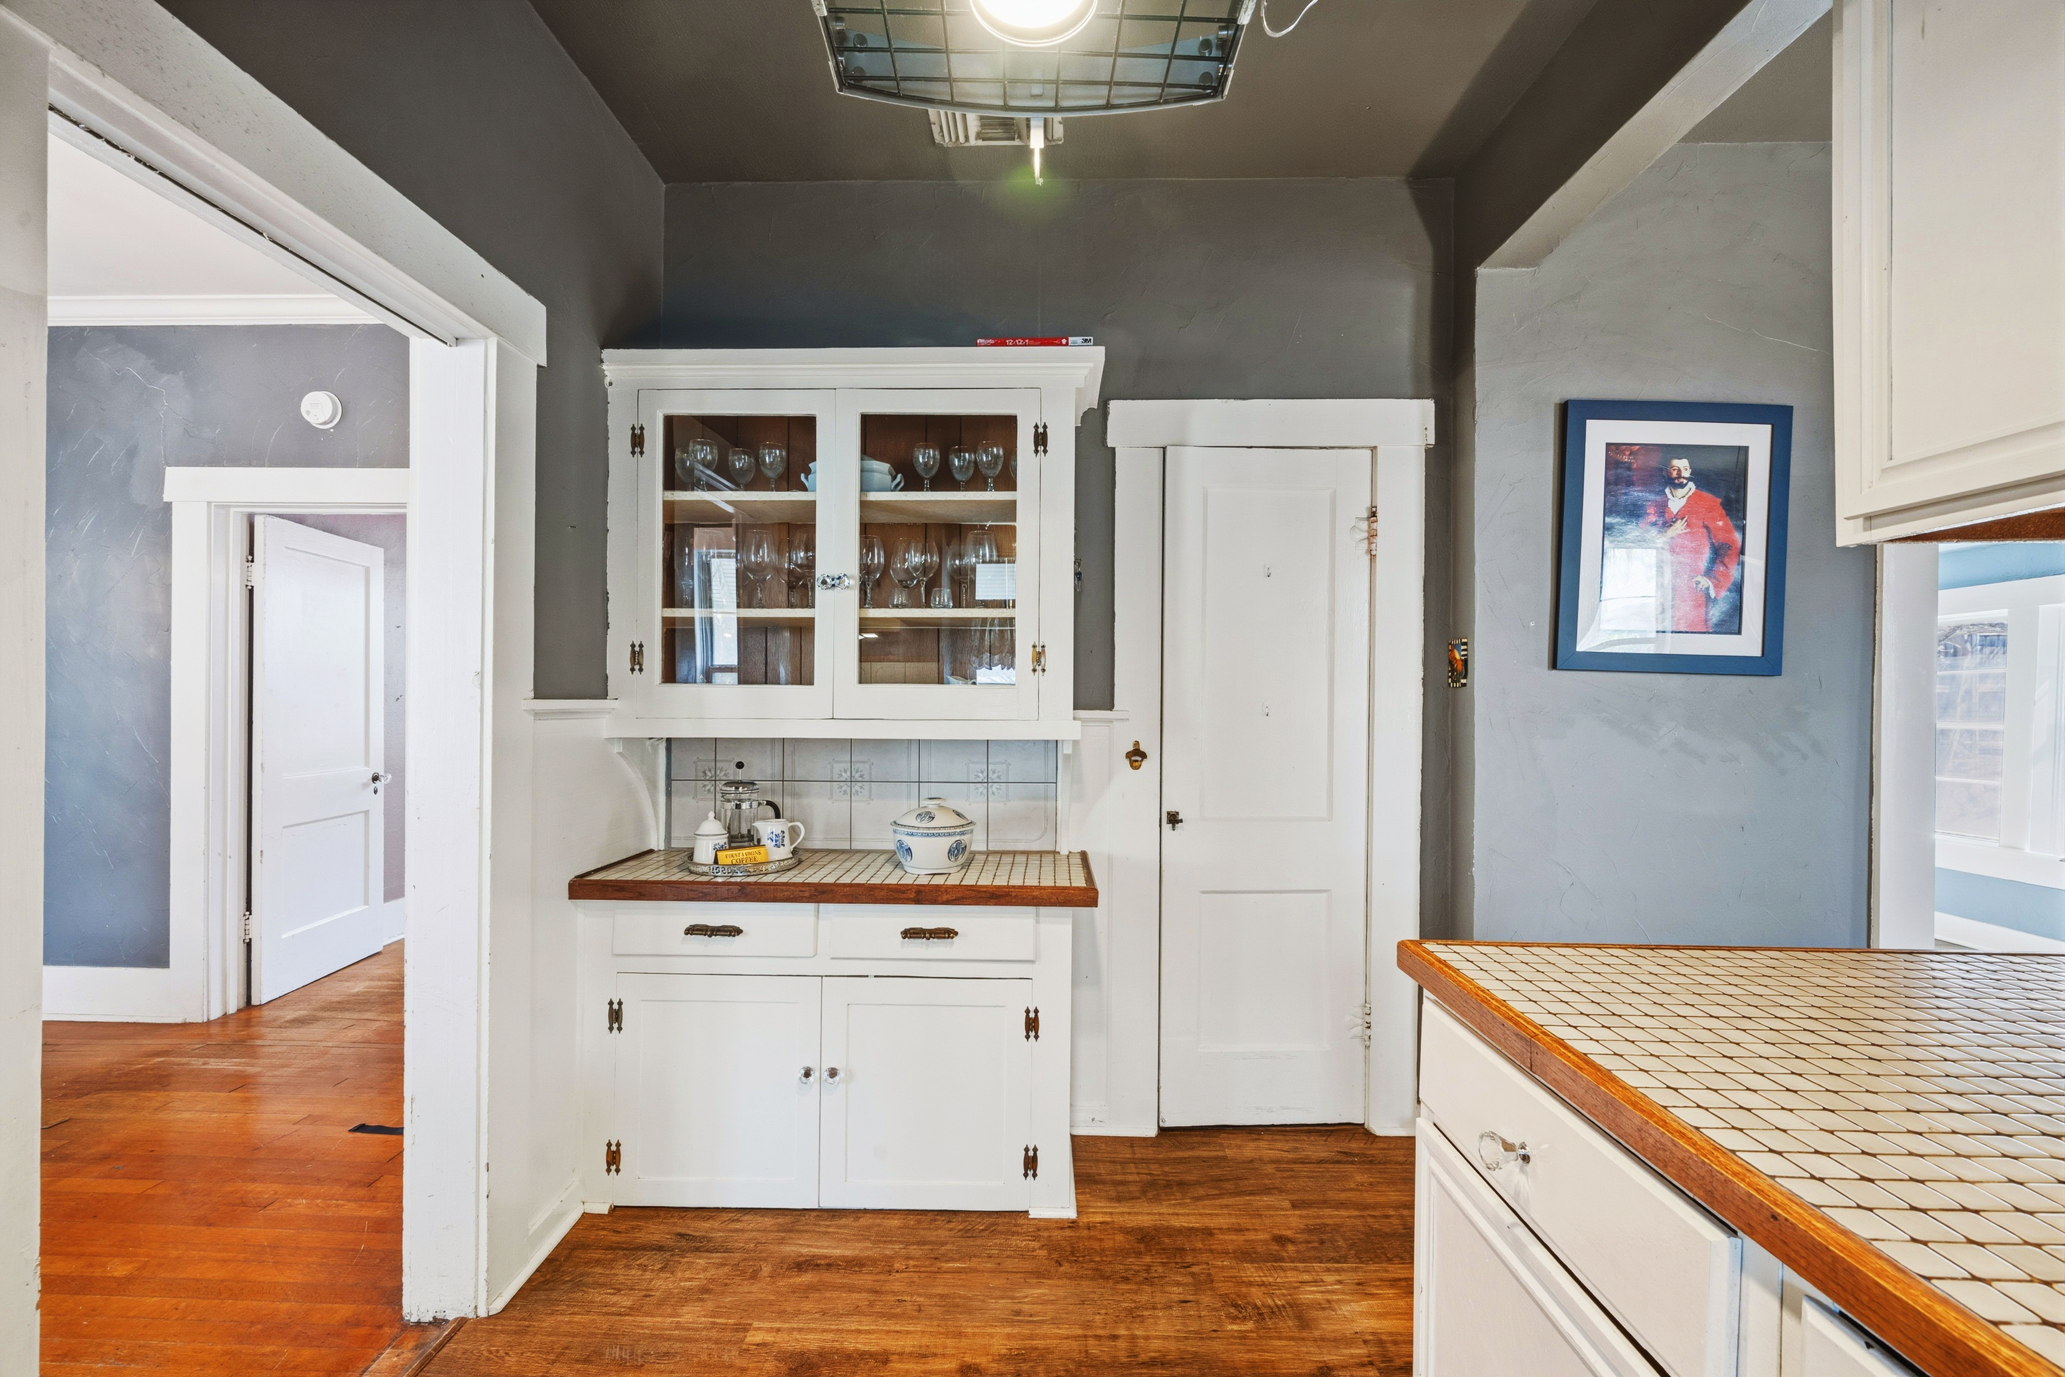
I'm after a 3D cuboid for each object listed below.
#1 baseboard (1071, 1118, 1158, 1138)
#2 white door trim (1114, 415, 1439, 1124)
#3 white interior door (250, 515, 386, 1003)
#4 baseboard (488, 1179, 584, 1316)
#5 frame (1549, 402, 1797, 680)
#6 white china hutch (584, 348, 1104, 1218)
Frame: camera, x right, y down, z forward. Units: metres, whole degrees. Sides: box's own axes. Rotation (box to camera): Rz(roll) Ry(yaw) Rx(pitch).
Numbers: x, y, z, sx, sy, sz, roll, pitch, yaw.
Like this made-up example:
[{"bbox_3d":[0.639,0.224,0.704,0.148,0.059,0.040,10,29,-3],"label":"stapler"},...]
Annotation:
[{"bbox_3d":[0.247,1.318,2.602,0.252,0.060,0.022,0,0,1],"label":"baseboard"},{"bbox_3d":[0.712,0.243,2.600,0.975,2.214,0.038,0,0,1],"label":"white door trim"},{"bbox_3d":[-3.255,0.305,3.959,0.040,2.030,0.760,0,0,-5],"label":"white interior door"},{"bbox_3d":[-1.150,1.292,2.012,0.022,0.096,0.360,0,0,1],"label":"baseboard"},{"bbox_3d":[1.798,-0.420,2.418,0.619,0.754,0.026,2,0,1],"label":"frame"},{"bbox_3d":[-0.477,0.229,2.387,1.311,2.230,0.475,0,0,1],"label":"white china hutch"}]

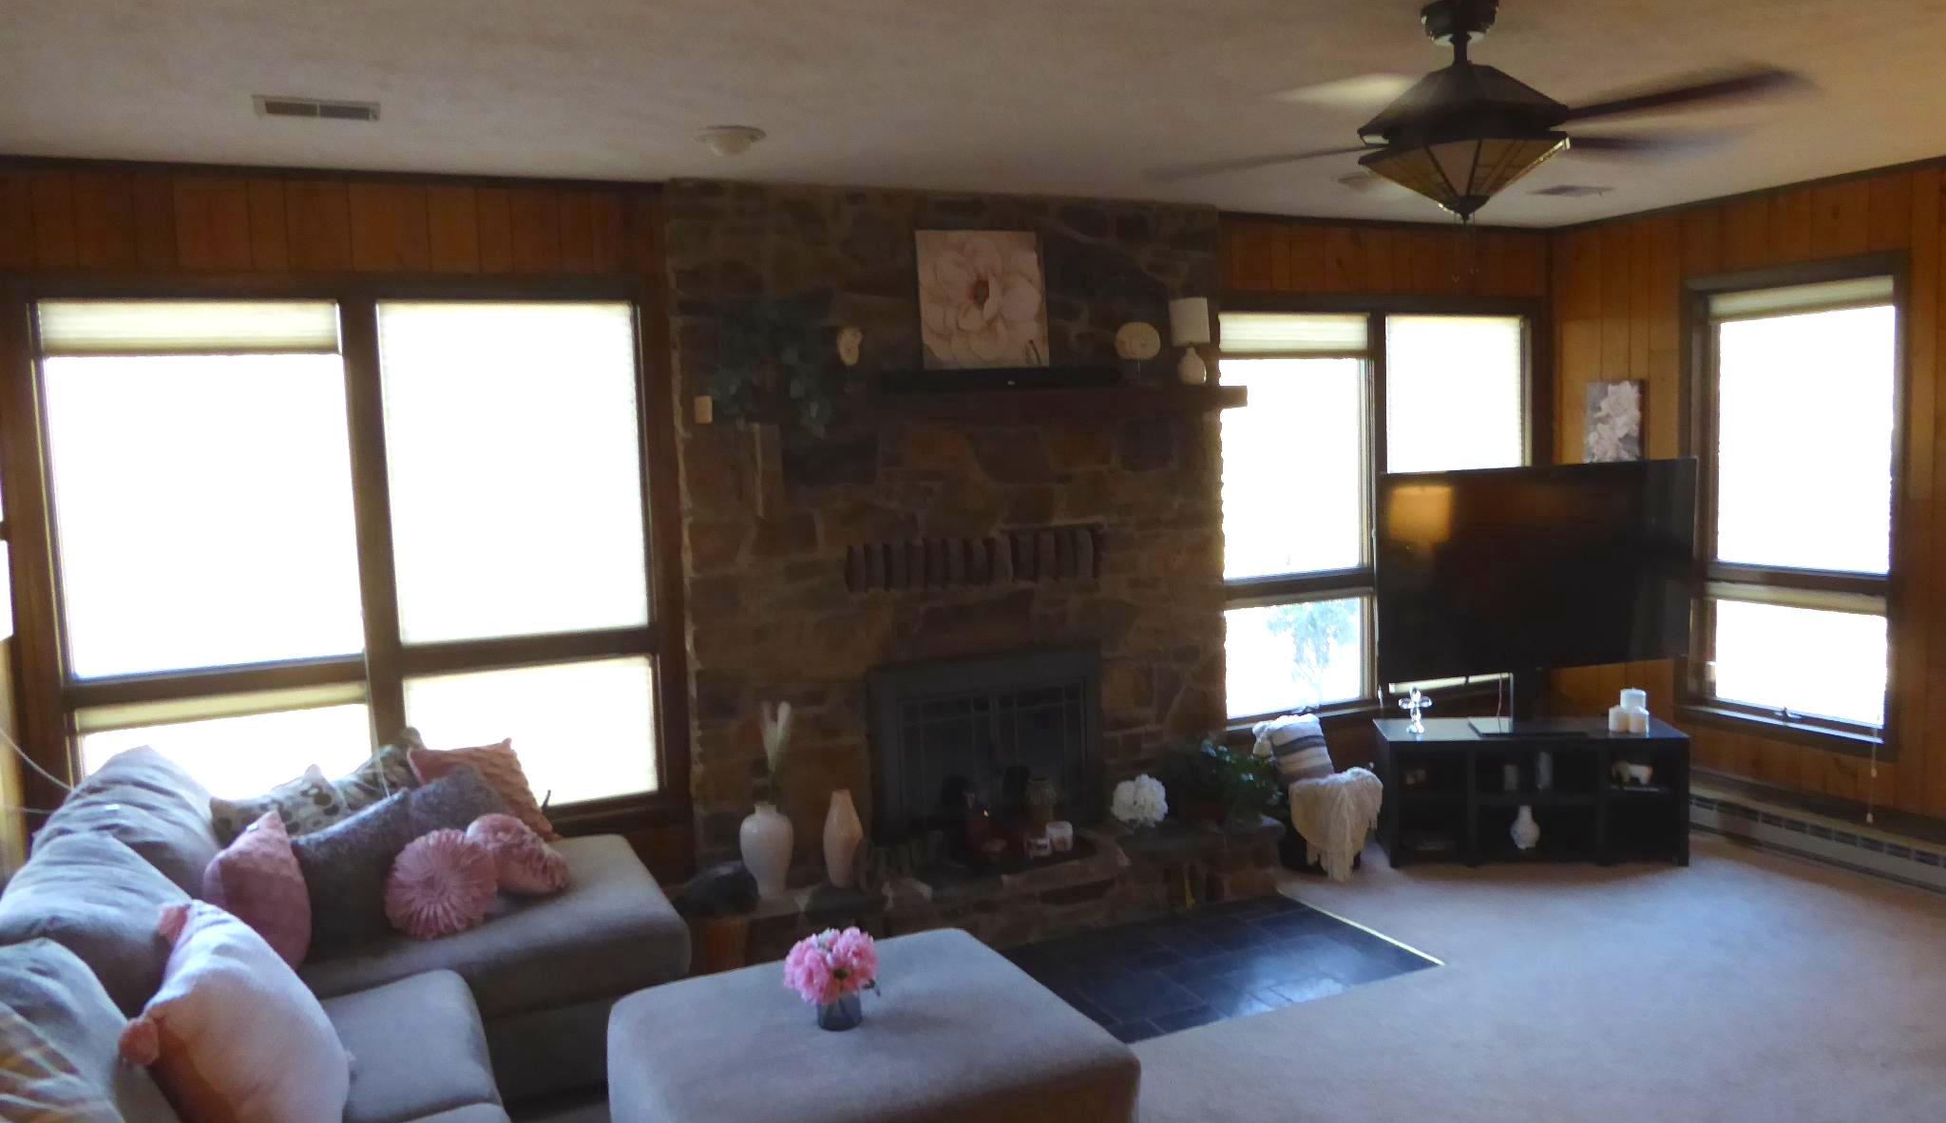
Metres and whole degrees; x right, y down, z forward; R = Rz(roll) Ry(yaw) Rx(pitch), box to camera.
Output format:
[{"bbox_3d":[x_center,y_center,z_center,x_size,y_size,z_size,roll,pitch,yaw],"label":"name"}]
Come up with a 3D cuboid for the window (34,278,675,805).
[{"bbox_3d":[-1.698,0.048,3.870,1.585,1.610,0.101,-4,6,-25],"label":"window"}]

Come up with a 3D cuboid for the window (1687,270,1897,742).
[{"bbox_3d":[2.989,-0.208,4.949,0.101,1.610,0.780,-4,6,-25],"label":"window"}]

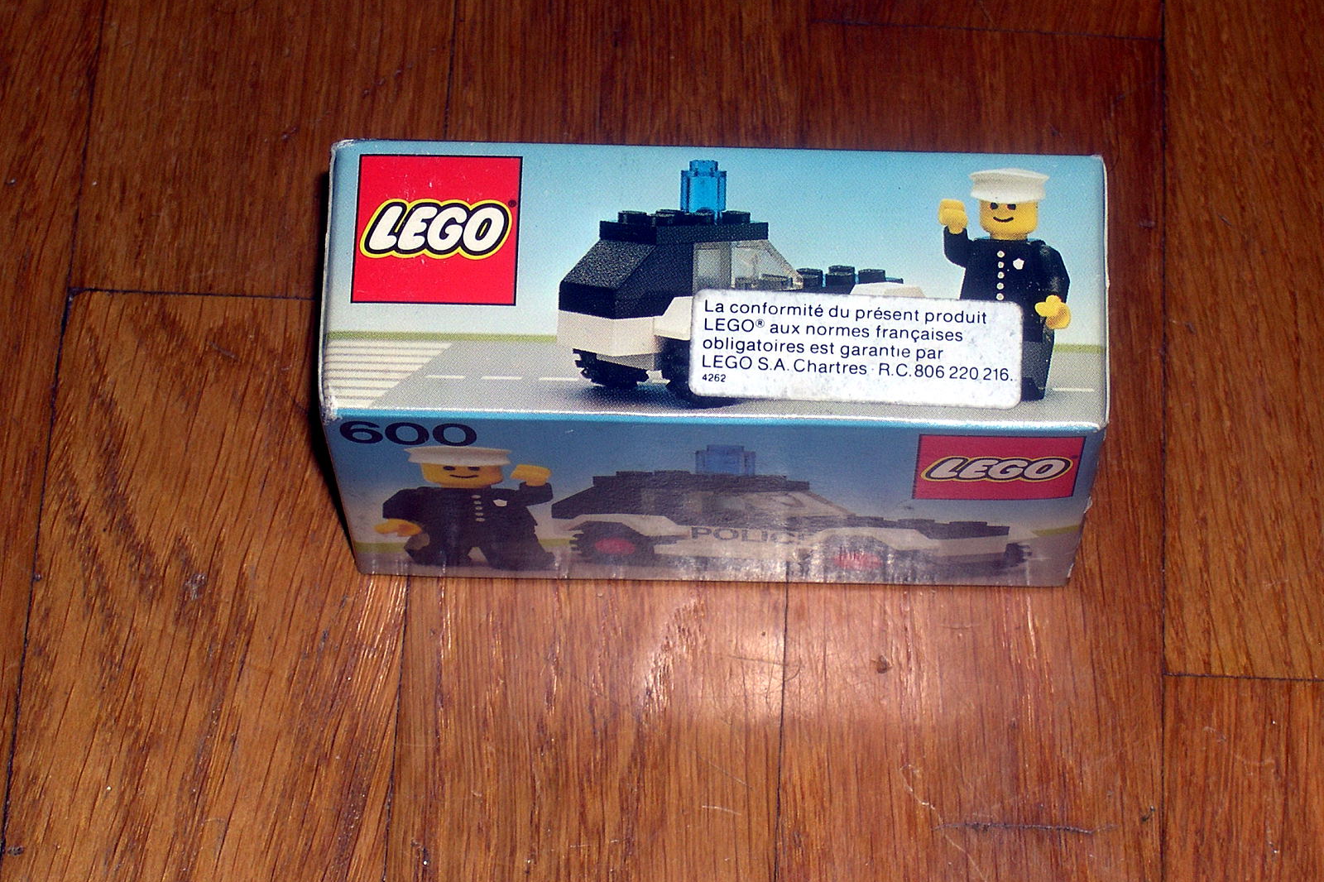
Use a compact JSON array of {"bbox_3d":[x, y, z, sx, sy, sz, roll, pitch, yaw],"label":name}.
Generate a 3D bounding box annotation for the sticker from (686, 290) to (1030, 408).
[{"bbox_3d":[0.030,-0.014,0.668,0.051,0.001,0.018,2,67,2],"label":"sticker"}]

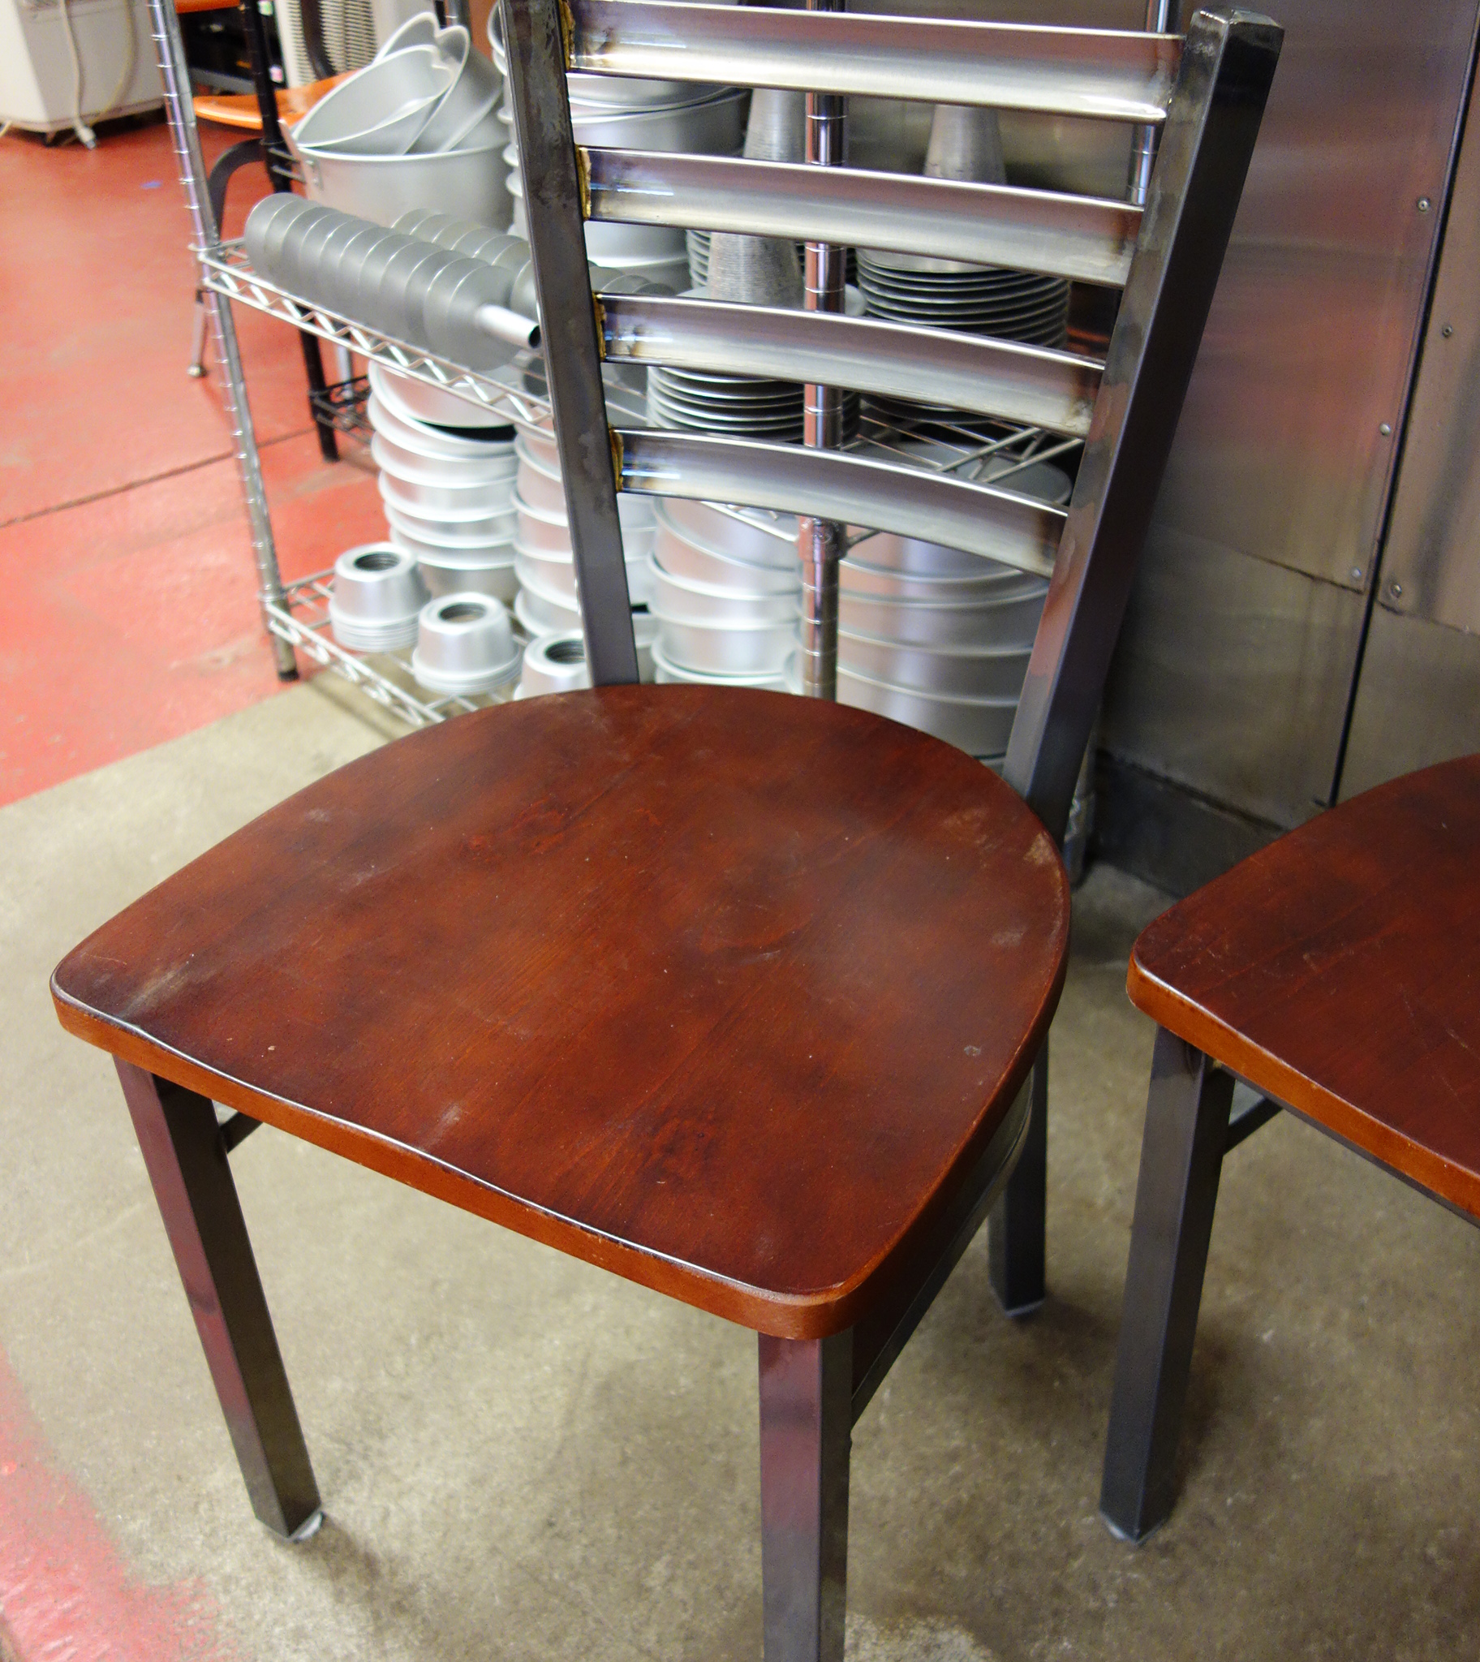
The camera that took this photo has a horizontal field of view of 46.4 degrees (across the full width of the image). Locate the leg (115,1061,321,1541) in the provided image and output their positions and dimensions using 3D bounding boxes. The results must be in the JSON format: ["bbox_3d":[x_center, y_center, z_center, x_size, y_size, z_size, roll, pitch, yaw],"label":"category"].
[{"bbox_3d":[-0.289,0.258,0.972,0.030,0.420,0.030,17,39,24],"label":"leg"}]

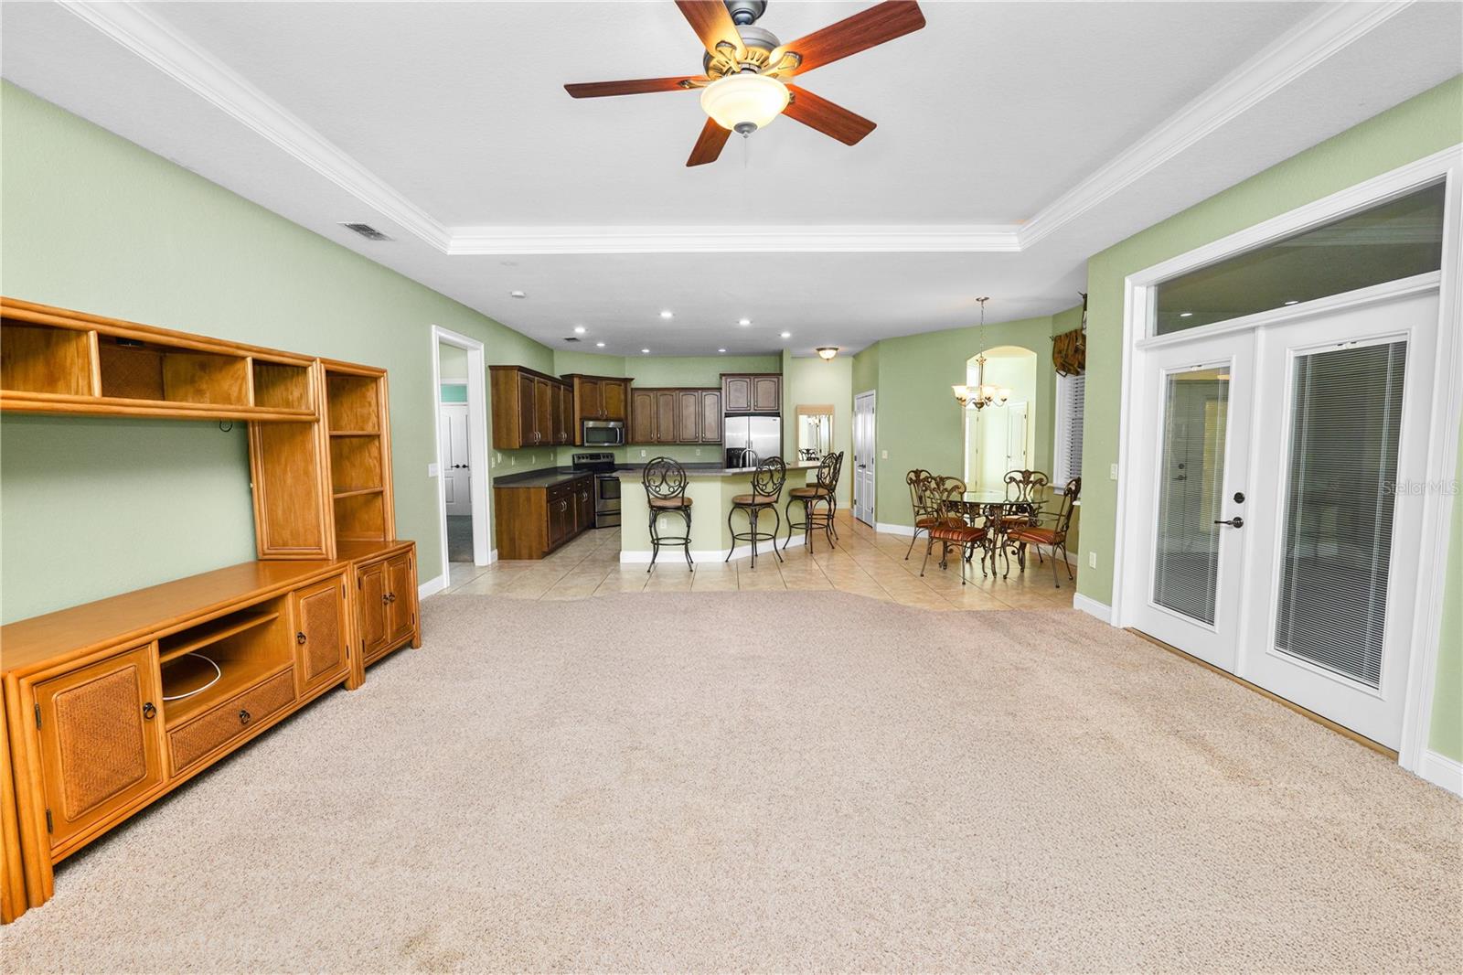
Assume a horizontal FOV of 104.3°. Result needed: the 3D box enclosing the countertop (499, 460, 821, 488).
[{"bbox_3d":[-0.789,-0.224,8.280,4.227,0.200,3.950,-1,5,-1],"label":"countertop"}]

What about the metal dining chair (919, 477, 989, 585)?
[{"bbox_3d":[2.281,0.415,5.865,0.570,1.020,0.520,-5,7,-40],"label":"metal dining chair"}]

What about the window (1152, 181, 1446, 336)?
[{"bbox_3d":[3.034,-1.183,3.203,0.060,0.388,1.575,-1,5,-1],"label":"window"}]

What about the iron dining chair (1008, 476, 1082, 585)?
[{"bbox_3d":[3.152,0.416,5.736,0.520,1.020,0.570,-6,7,-44],"label":"iron dining chair"}]

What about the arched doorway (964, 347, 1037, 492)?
[{"bbox_3d":[3.528,-0.522,7.468,0.875,2.575,0.150,4,7,44],"label":"arched doorway"}]

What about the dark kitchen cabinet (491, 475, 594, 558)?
[{"bbox_3d":[-2.584,0.349,8.126,0.620,0.880,2.320,-1,5,-1],"label":"dark kitchen cabinet"}]

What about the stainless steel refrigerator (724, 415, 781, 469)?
[{"bbox_3d":[0.357,-0.301,9.845,0.919,1.800,0.760,-1,5,-1],"label":"stainless steel refrigerator"}]

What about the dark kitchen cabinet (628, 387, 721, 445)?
[{"bbox_3d":[-0.971,-1.254,10.005,1.601,0.975,0.330,-1,5,-1],"label":"dark kitchen cabinet"}]

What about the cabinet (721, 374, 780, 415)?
[{"bbox_3d":[0.342,-1.600,9.842,1.016,0.650,0.620,-1,5,-1],"label":"cabinet"}]

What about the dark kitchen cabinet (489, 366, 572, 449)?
[{"bbox_3d":[-2.747,-1.066,8.006,0.340,0.995,2.250,-1,5,-1],"label":"dark kitchen cabinet"}]

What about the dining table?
[{"bbox_3d":[2.832,0.510,6.257,1.140,0.750,1.140,-1,5,-1],"label":"dining table"}]

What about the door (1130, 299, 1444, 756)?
[{"bbox_3d":[3.040,0.099,3.333,0.080,2.053,1.699,-1,5,-1],"label":"door"}]

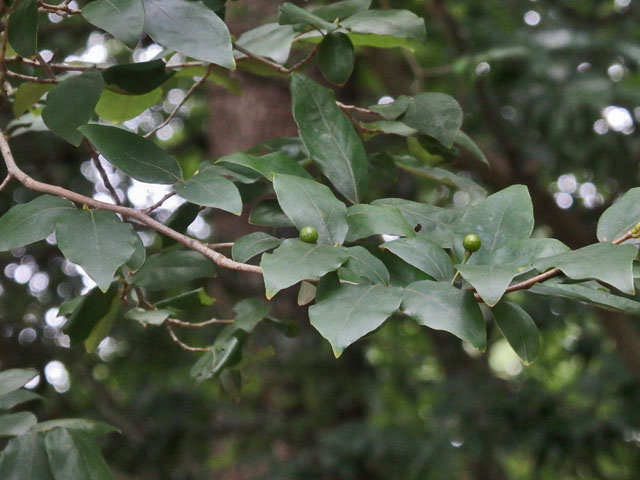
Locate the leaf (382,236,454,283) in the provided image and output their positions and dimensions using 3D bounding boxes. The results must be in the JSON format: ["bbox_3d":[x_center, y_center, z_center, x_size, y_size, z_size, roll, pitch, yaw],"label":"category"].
[{"bbox_3d":[0.071,0.011,3.182,0.057,0.031,0.012,28,-39,16],"label":"leaf"}]

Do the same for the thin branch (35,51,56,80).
[{"bbox_3d":[-0.186,-0.117,3.103,0.007,0.022,0.007,-30,0,0],"label":"thin branch"}]

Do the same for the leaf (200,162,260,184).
[{"bbox_3d":[-0.060,-0.043,3.030,0.044,0.013,0.033,5,37,13],"label":"leaf"}]

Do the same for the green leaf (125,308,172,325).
[{"bbox_3d":[-0.117,0.052,3.114,0.034,0.007,0.020,-5,31,-12],"label":"green leaf"}]

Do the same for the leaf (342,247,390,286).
[{"bbox_3d":[0.029,0.016,3.039,0.048,0.030,0.009,34,-26,21],"label":"leaf"}]

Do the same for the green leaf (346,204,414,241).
[{"bbox_3d":[0.039,-0.012,3.000,0.056,0.014,0.036,13,38,21],"label":"green leaf"}]

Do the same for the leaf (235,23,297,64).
[{"bbox_3d":[-0.038,-0.136,3.178,0.050,0.010,0.031,-22,42,-30],"label":"leaf"}]

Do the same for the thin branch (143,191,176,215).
[{"bbox_3d":[-0.105,-0.025,3.007,0.025,0.005,0.008,-34,0,0],"label":"thin branch"}]

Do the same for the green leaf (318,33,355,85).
[{"bbox_3d":[0.011,-0.121,3.050,0.030,0.046,0.010,-4,-37,-2],"label":"green leaf"}]

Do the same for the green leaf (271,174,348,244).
[{"bbox_3d":[-0.007,-0.022,3.151,0.035,0.071,0.012,-34,-21,-23],"label":"green leaf"}]

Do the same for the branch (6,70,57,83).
[{"bbox_3d":[-0.197,-0.112,3.135,0.034,0.005,0.010,9,0,0],"label":"branch"}]

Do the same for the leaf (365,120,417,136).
[{"bbox_3d":[0.050,-0.083,3.400,0.044,0.010,0.025,8,24,17],"label":"leaf"}]

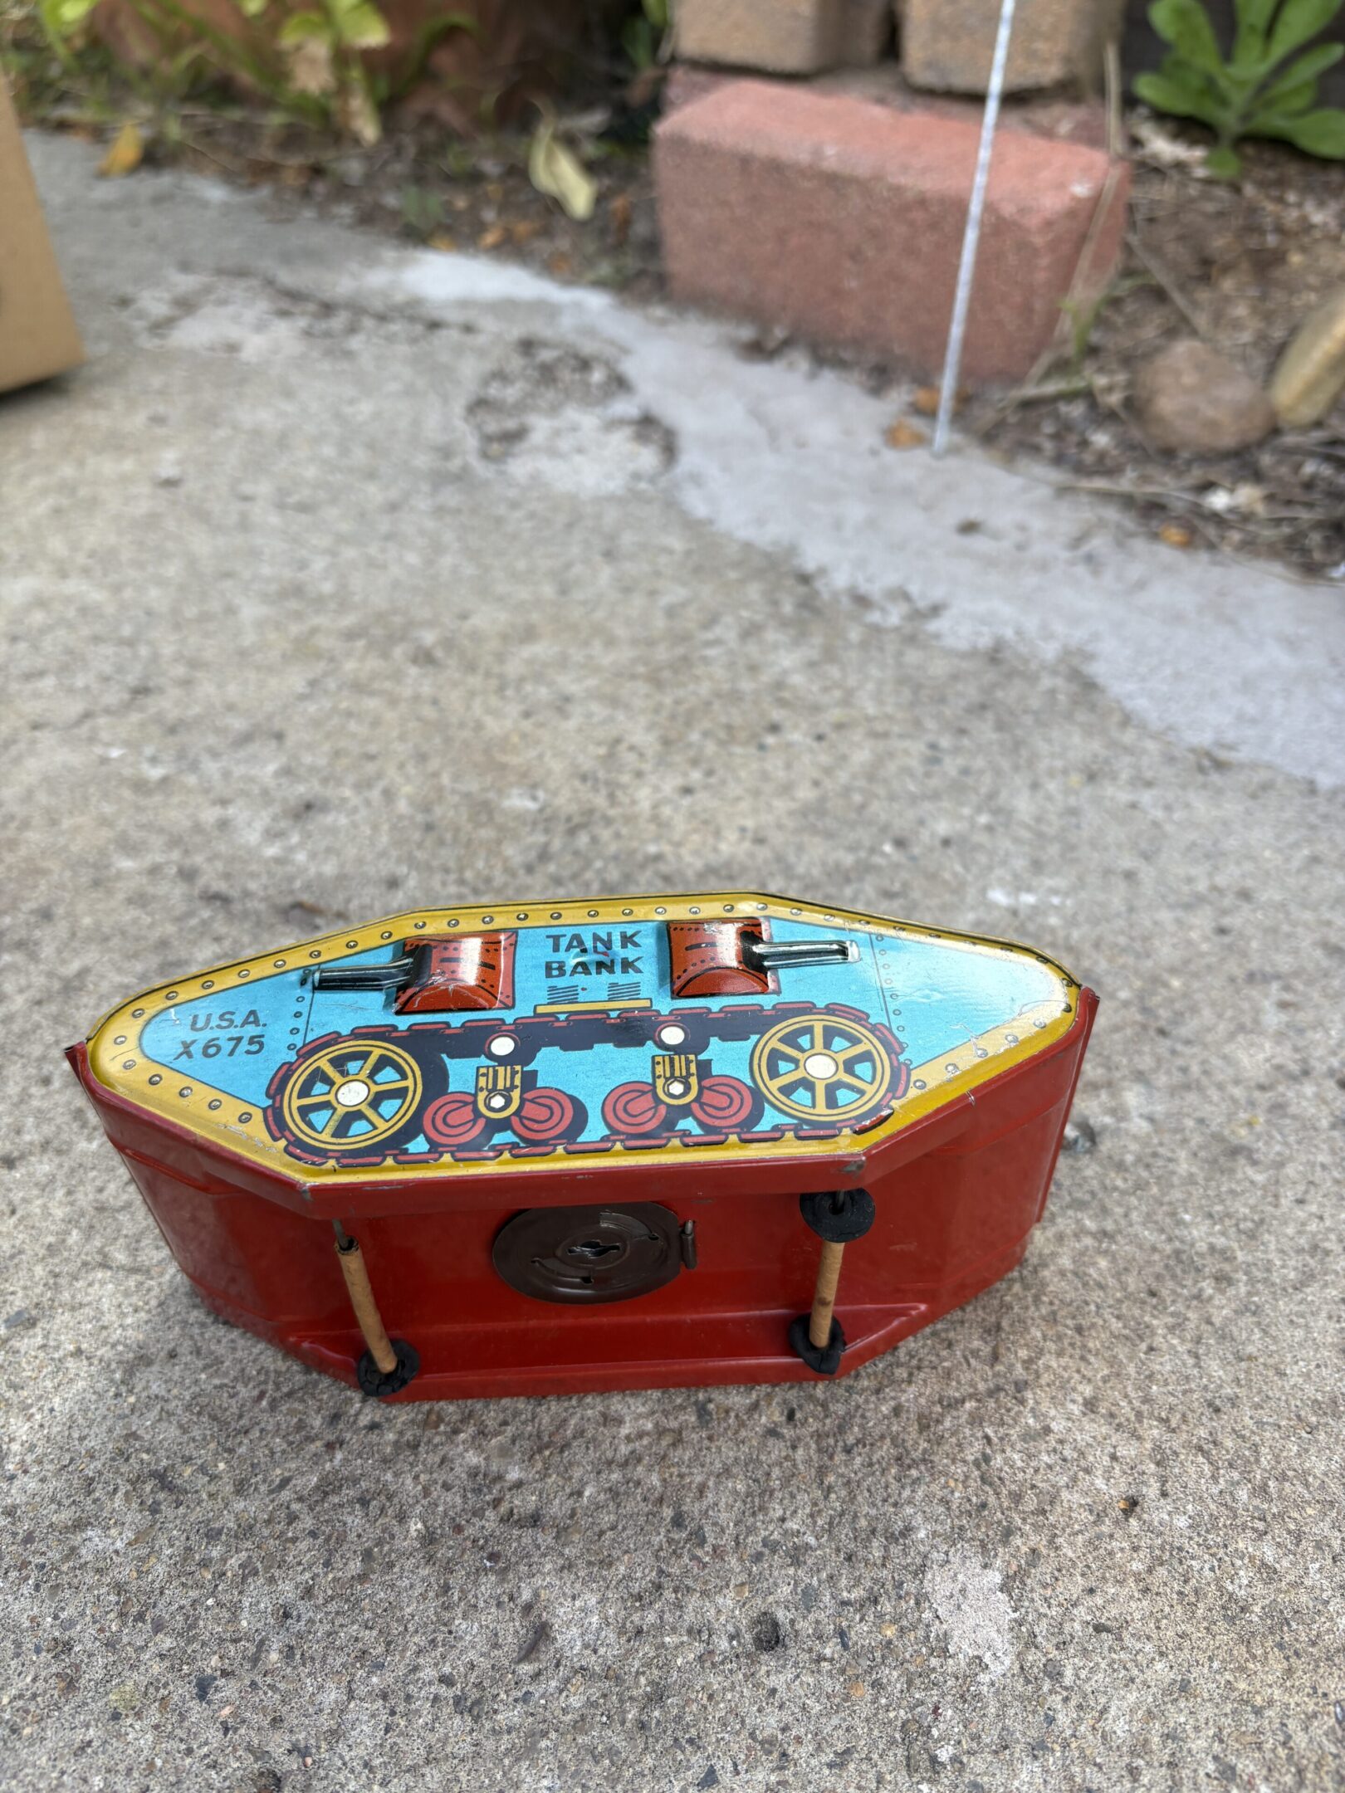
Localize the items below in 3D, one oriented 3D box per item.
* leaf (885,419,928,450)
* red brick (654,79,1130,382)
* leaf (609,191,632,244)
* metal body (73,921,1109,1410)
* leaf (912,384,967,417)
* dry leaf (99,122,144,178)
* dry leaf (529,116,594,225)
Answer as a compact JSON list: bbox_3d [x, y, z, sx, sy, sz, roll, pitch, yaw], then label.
[{"bbox_3d":[0.092,-0.181,0.527,0.017,0.008,0.020,5,40,8],"label":"leaf"},{"bbox_3d":[0.092,-0.296,0.614,0.206,0.087,0.063,32,59,31],"label":"red brick"},{"bbox_3d":[-0.029,-0.380,0.754,0.014,0.025,0.025,-3,40,-1],"label":"leaf"},{"bbox_3d":[-0.012,0.041,0.221,0.155,0.066,0.057,-3,42,-1],"label":"metal body"},{"bbox_3d":[0.110,-0.204,0.553,0.022,0.009,0.022,6,40,9],"label":"leaf"},{"bbox_3d":[-0.367,-0.497,0.898,0.031,0.035,0.032,-14,41,-15],"label":"dry leaf"},{"bbox_3d":[-0.064,-0.419,0.777,0.043,0.062,0.035,-4,40,-3],"label":"dry leaf"}]

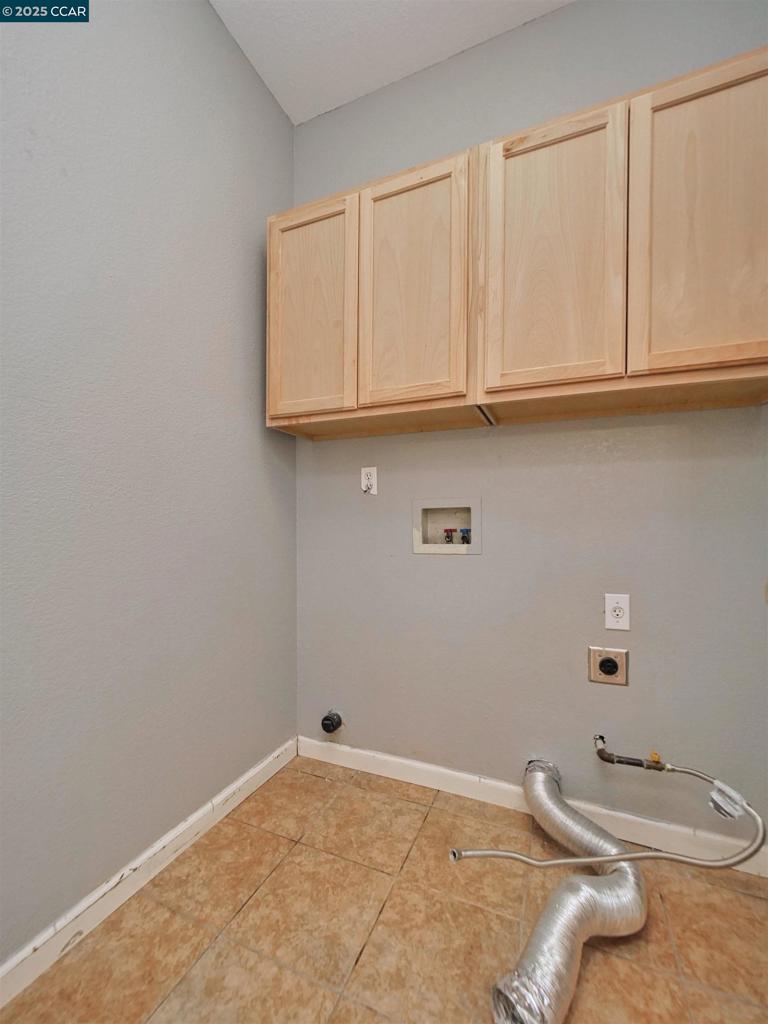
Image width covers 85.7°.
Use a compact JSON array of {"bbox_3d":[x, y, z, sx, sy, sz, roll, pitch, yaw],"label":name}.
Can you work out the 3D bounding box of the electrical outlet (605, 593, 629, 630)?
[{"bbox_3d":[0.749,0.321,1.325,0.070,0.114,0.012,-1,-1,23],"label":"electrical outlet"}]

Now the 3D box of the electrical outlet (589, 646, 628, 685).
[{"bbox_3d":[0.723,0.497,1.332,0.115,0.114,0.014,-1,-1,23],"label":"electrical outlet"}]

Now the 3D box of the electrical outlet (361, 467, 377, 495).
[{"bbox_3d":[-0.060,-0.124,1.674,0.070,0.114,0.012,-1,-1,23],"label":"electrical outlet"}]

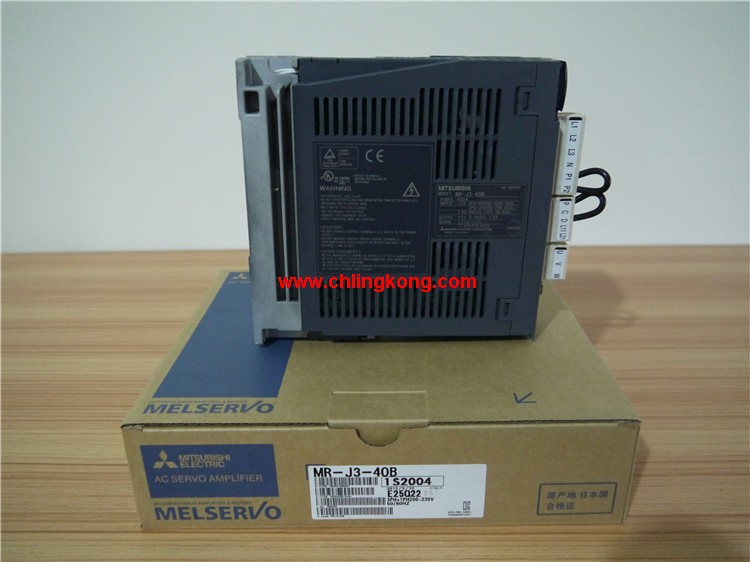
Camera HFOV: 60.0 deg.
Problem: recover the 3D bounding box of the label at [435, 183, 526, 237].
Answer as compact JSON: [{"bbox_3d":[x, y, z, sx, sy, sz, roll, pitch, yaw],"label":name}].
[{"bbox_3d":[0.061,-0.041,0.378,0.052,0.032,0.001,-1,21,-1],"label":"label"}]

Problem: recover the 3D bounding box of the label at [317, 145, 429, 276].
[{"bbox_3d":[-0.001,-0.040,0.371,0.065,0.077,0.002,0,21,3],"label":"label"}]

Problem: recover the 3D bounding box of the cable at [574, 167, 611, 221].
[{"bbox_3d":[0.129,-0.051,0.384,0.019,0.032,0.011,-1,21,-1],"label":"cable"}]

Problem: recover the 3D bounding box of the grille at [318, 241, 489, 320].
[{"bbox_3d":[0.016,-0.001,0.388,0.099,0.050,0.004,0,21,3],"label":"grille"}]

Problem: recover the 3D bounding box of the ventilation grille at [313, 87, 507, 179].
[{"bbox_3d":[0.018,-0.081,0.363,0.103,0.050,0.003,-1,21,-1],"label":"ventilation grille"}]

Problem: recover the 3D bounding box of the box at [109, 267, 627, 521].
[{"bbox_3d":[0.004,0.061,0.436,0.258,0.065,0.218,-1,21,1],"label":"box"}]

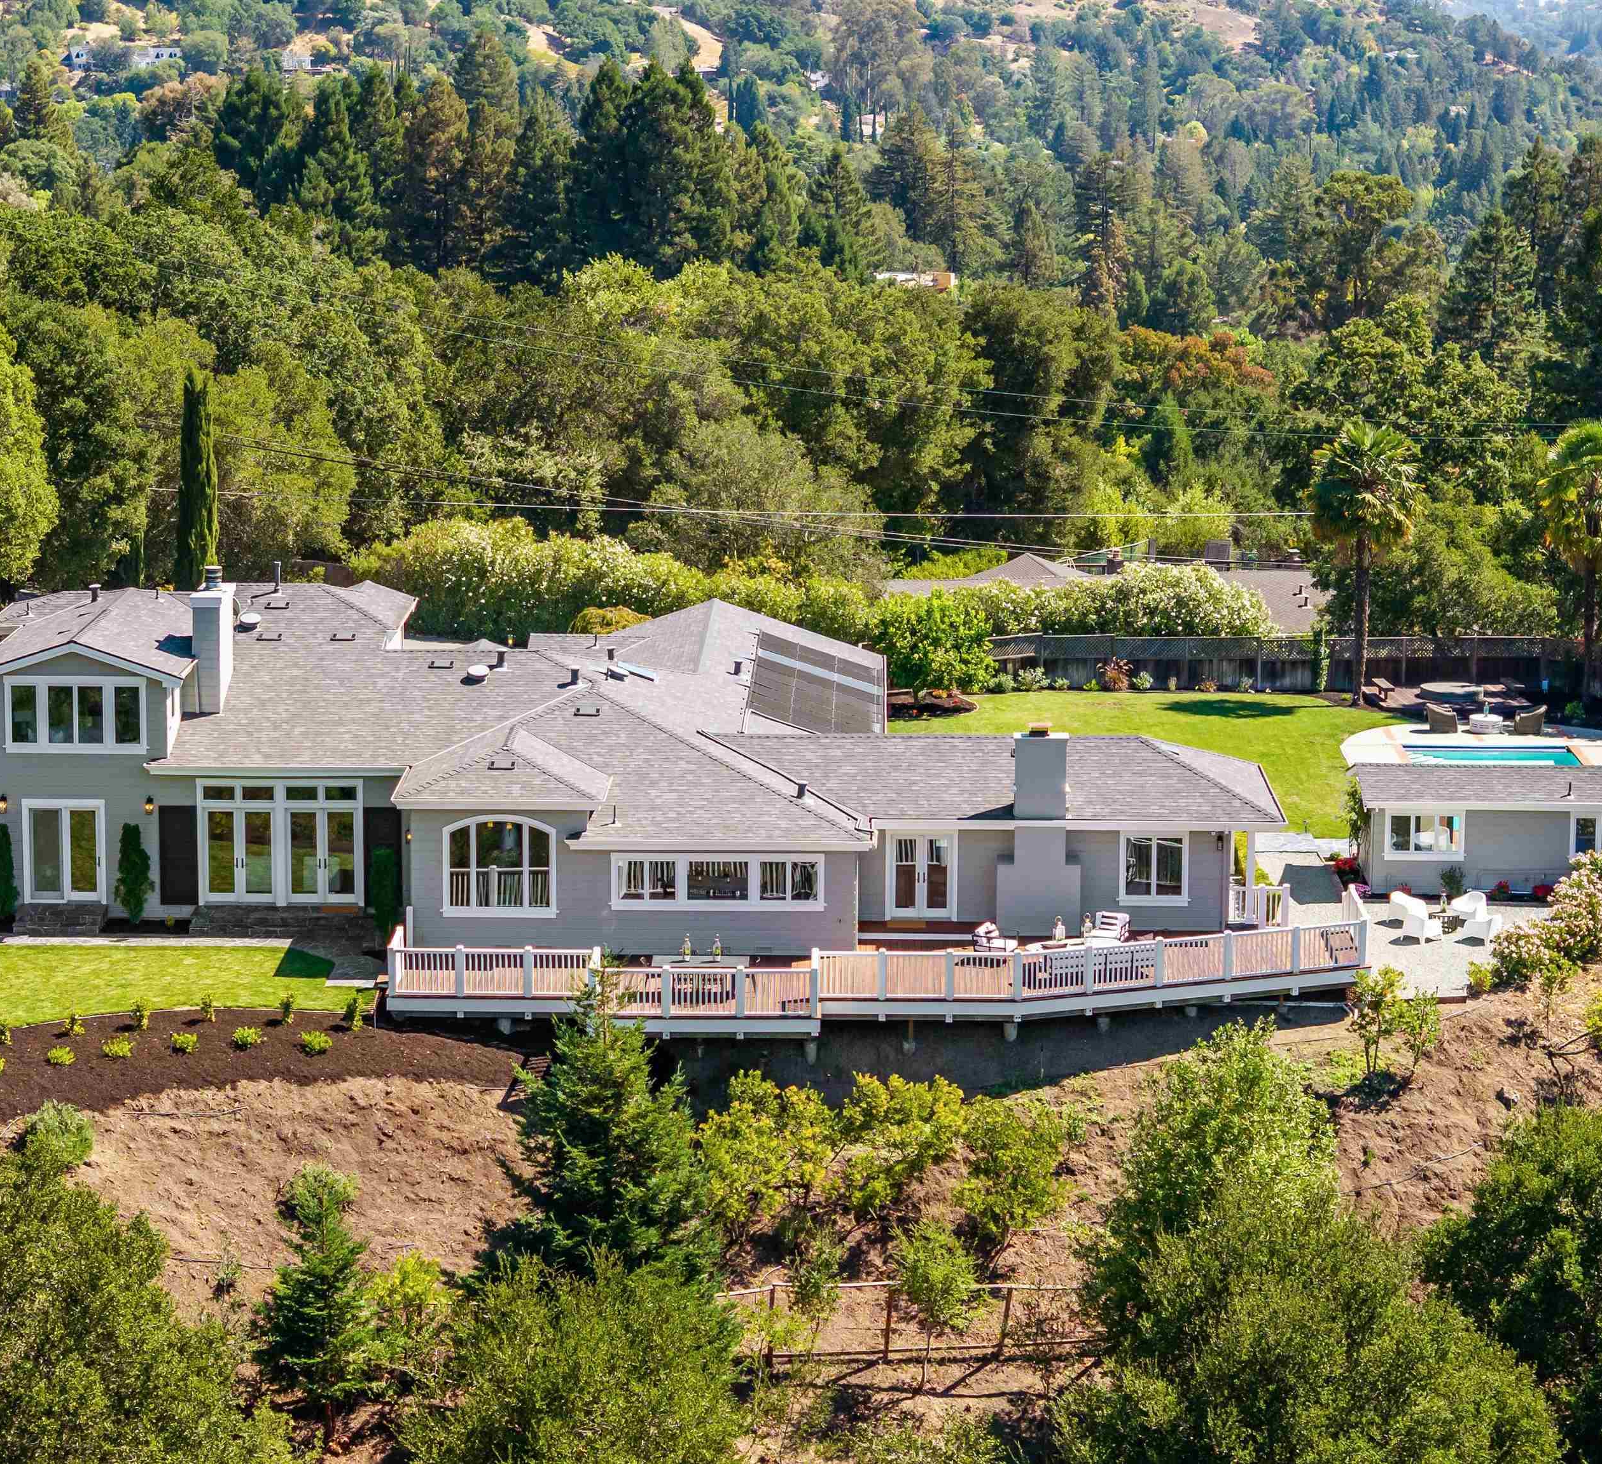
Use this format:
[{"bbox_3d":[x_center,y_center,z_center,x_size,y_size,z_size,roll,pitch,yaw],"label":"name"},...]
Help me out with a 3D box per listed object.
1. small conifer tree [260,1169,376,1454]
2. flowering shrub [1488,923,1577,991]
[{"bbox_3d":[-9.240,10.972,75.300,2.300,5.500,2.300,0,10,0],"label":"small conifer tree"},{"bbox_3d":[17.543,5.287,94.504,2.000,1.450,1.750,0,11,1],"label":"flowering shrub"}]

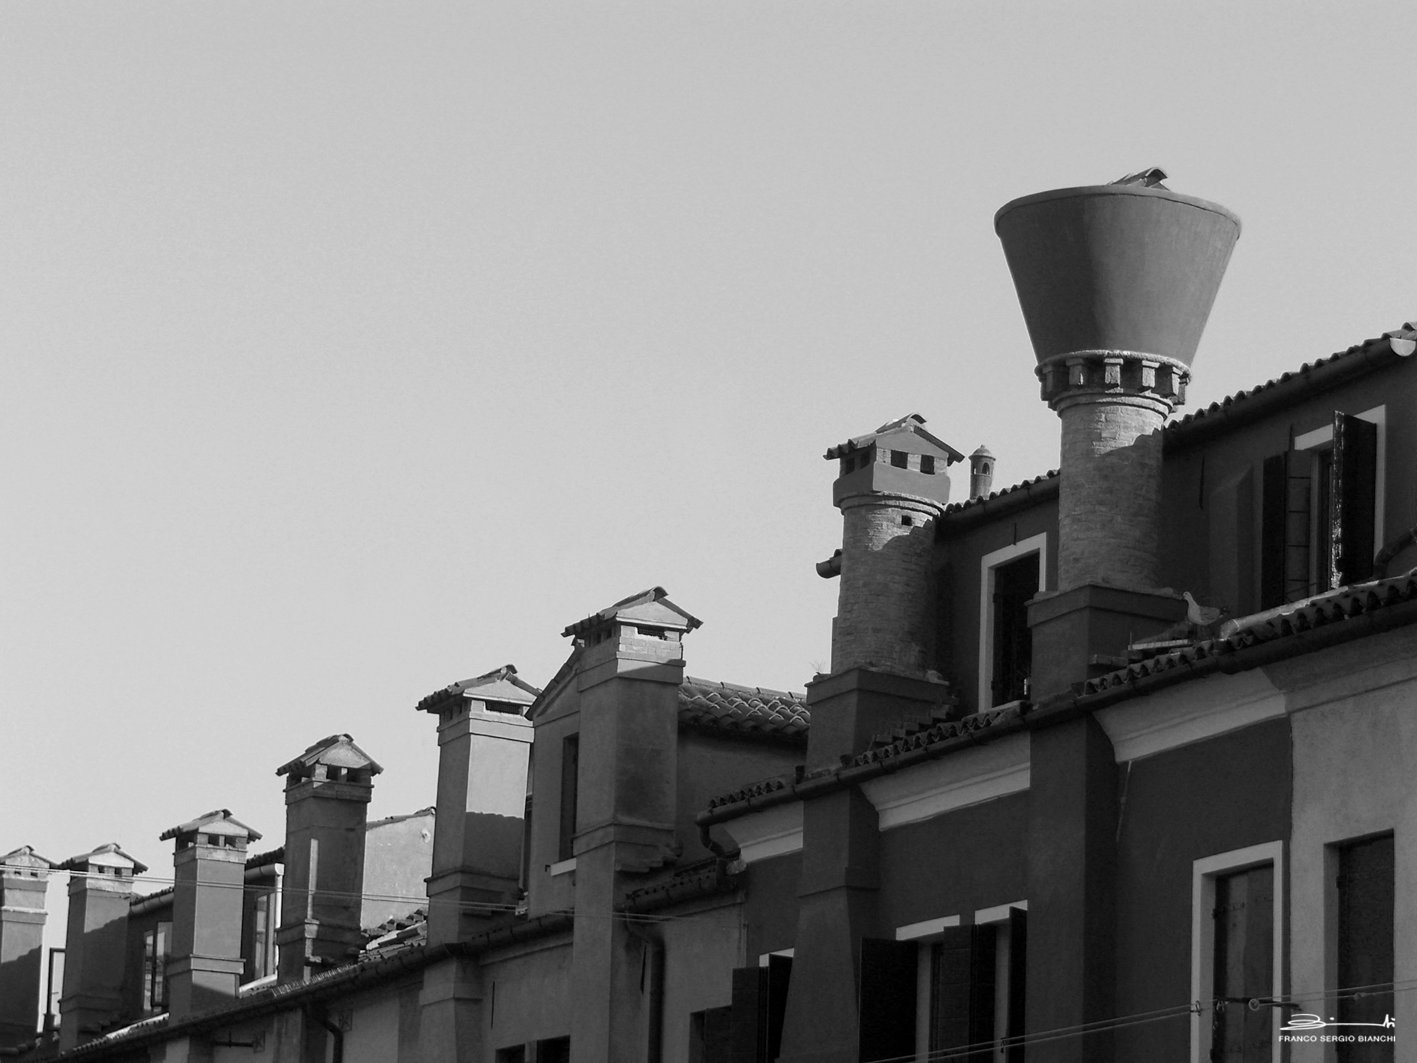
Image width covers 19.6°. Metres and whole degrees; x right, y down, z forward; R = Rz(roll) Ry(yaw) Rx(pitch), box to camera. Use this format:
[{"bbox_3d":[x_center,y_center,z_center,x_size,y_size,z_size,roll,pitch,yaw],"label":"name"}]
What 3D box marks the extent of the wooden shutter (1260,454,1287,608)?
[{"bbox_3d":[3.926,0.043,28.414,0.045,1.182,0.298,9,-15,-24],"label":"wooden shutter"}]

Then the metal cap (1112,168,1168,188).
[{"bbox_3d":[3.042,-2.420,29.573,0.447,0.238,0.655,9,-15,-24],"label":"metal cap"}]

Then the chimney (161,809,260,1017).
[{"bbox_3d":[-5.623,4.300,45.840,0.869,2.274,0.953,9,-15,-24],"label":"chimney"}]

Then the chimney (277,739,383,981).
[{"bbox_3d":[-4.004,3.428,42.655,0.854,2.512,0.973,9,-15,-24],"label":"chimney"}]

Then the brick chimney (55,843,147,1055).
[{"bbox_3d":[-7.378,5.027,49.419,0.879,2.433,0.874,9,-15,-24],"label":"brick chimney"}]

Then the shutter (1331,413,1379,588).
[{"bbox_3d":[4.327,-0.181,27.374,0.437,1.197,0.055,14,-18,-40],"label":"shutter"}]

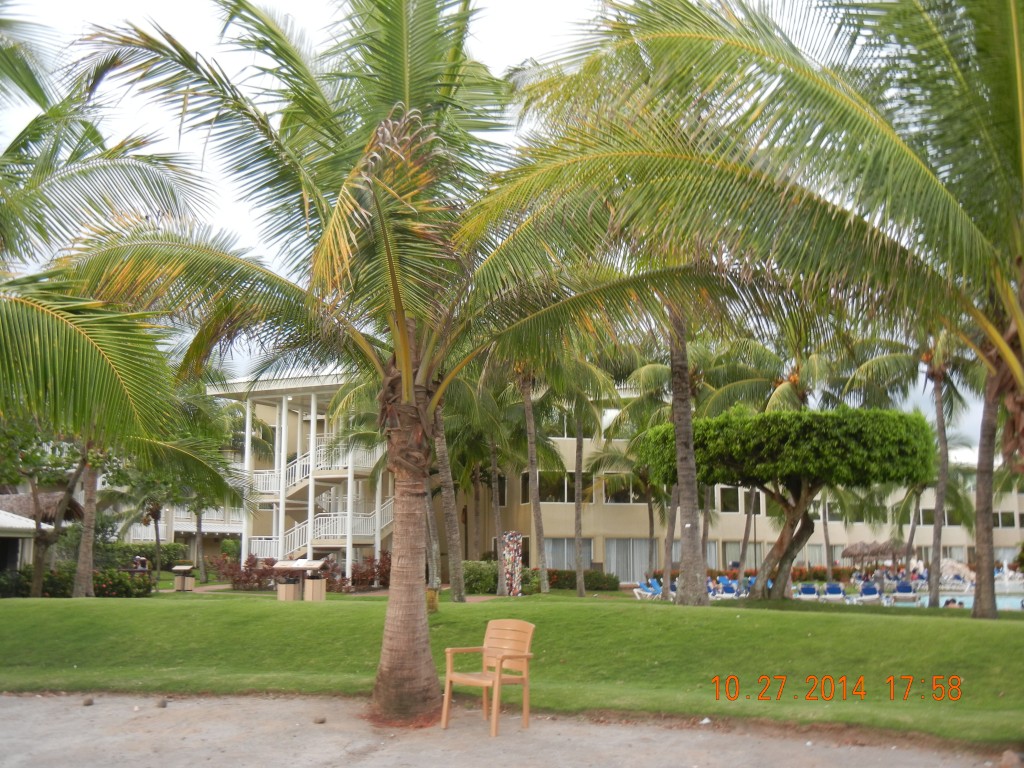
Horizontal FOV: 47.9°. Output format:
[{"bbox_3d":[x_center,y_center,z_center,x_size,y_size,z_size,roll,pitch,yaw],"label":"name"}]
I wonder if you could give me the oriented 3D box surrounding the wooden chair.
[{"bbox_3d":[-0.200,2.514,9.963,0.580,0.890,0.600,-6,-10,38],"label":"wooden chair"}]

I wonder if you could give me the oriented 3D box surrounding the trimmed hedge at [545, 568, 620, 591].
[{"bbox_3d":[2.689,7.475,44.000,2.850,0.820,1.100,0,-8,0],"label":"trimmed hedge"}]

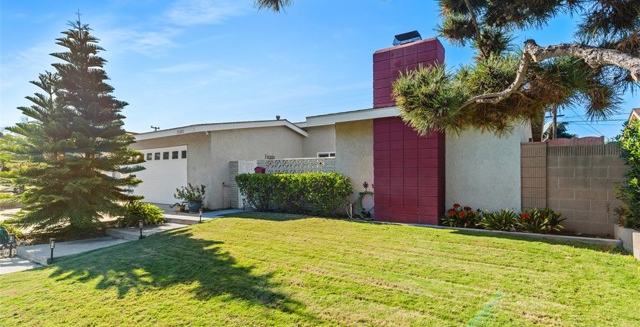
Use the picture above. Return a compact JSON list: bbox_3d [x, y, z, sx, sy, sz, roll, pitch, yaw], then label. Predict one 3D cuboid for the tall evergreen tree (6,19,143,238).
[{"bbox_3d":[-5.550,-0.870,7.500,2.700,5.050,2.600,-1,-2,32],"label":"tall evergreen tree"}]

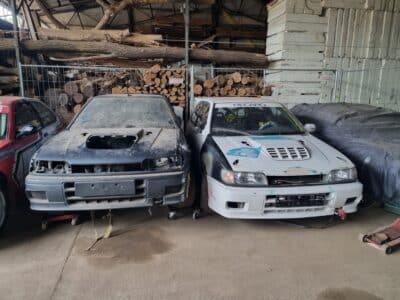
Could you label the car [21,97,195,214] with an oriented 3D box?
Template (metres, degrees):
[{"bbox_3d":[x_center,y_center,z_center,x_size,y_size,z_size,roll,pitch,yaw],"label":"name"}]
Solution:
[{"bbox_3d":[-1.120,-0.148,4.805,1.690,1.440,3.970,-1,10,-6],"label":"car"}]

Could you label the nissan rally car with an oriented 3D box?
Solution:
[{"bbox_3d":[0.676,-0.088,4.799,1.690,1.450,3.970,-1,10,-8],"label":"nissan rally car"}]

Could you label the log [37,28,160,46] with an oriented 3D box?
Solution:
[{"bbox_3d":[-2.581,-2.889,7.714,3.100,0.330,0.350,-1,10,-9],"label":"log"}]

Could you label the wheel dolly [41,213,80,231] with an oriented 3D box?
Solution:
[{"bbox_3d":[-1.648,0.783,3.559,0.420,0.130,0.420,-4,11,-22],"label":"wheel dolly"}]

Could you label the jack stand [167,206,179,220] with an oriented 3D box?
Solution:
[{"bbox_3d":[-0.342,0.748,3.713,0.160,0.180,0.160,-1,10,-6],"label":"jack stand"}]

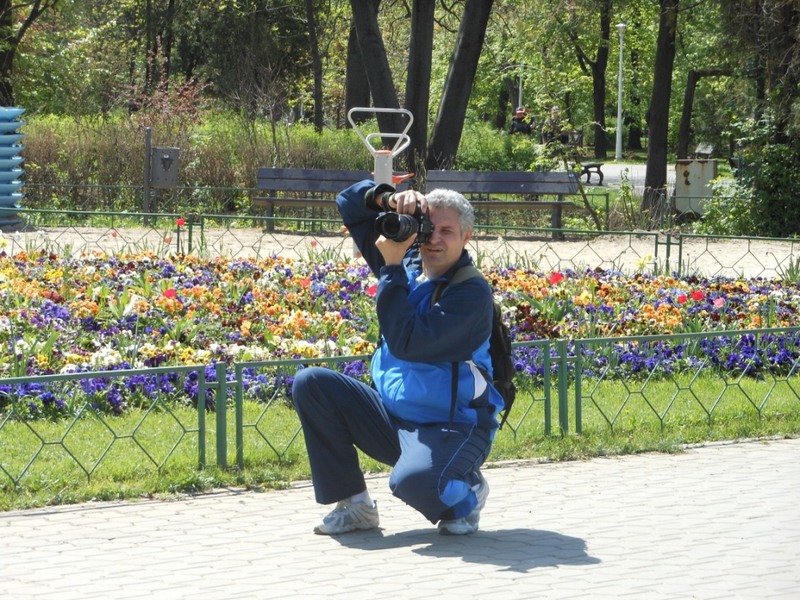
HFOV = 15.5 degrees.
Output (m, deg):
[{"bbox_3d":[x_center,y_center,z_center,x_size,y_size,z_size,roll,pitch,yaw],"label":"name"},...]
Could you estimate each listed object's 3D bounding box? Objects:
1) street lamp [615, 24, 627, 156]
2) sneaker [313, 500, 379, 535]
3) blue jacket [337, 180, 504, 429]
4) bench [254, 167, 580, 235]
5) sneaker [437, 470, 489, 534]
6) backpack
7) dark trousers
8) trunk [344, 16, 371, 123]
[{"bbox_3d":[6.611,-6.251,88.000,0.360,4.150,0.360,1,4,0],"label":"street lamp"},{"bbox_3d":[-0.175,0.711,9.620,0.280,0.105,0.110,-2,5,-44],"label":"sneaker"},{"bbox_3d":[0.068,0.011,9.680,0.540,0.790,0.450,5,5,44],"label":"blue jacket"},{"bbox_3d":[0.194,-1.119,33.500,3.720,0.760,0.600,2,4,7],"label":"bench"},{"bbox_3d":[0.209,0.670,9.660,0.110,0.130,0.270,4,40,37],"label":"sneaker"},{"bbox_3d":[0.256,0.152,9.820,0.300,0.500,0.320,-2,5,-44],"label":"backpack"},{"bbox_3d":[-0.018,0.474,9.620,0.620,0.500,0.520,-2,5,-41],"label":"dark trousers"},{"bbox_3d":[-0.806,-4.107,57.000,0.520,3.500,0.520,1,4,0],"label":"trunk"}]

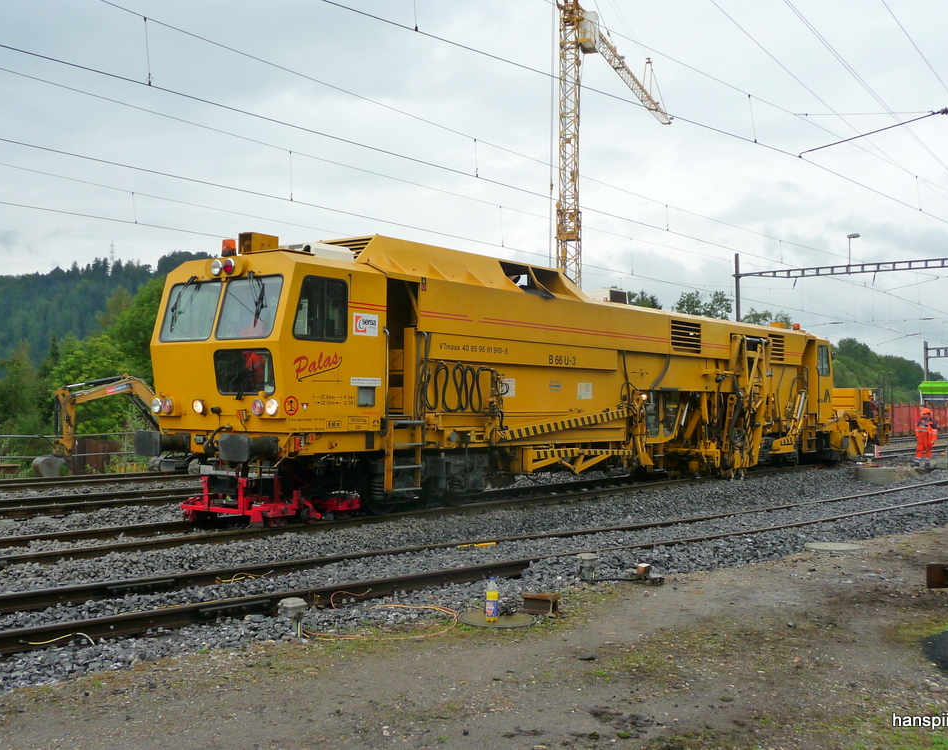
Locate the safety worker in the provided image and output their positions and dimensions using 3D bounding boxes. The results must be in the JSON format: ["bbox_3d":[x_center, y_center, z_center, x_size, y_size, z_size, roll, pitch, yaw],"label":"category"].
[{"bbox_3d":[13.660,1.910,33.200,0.630,1.800,0.420,-2,-2,44],"label":"safety worker"}]

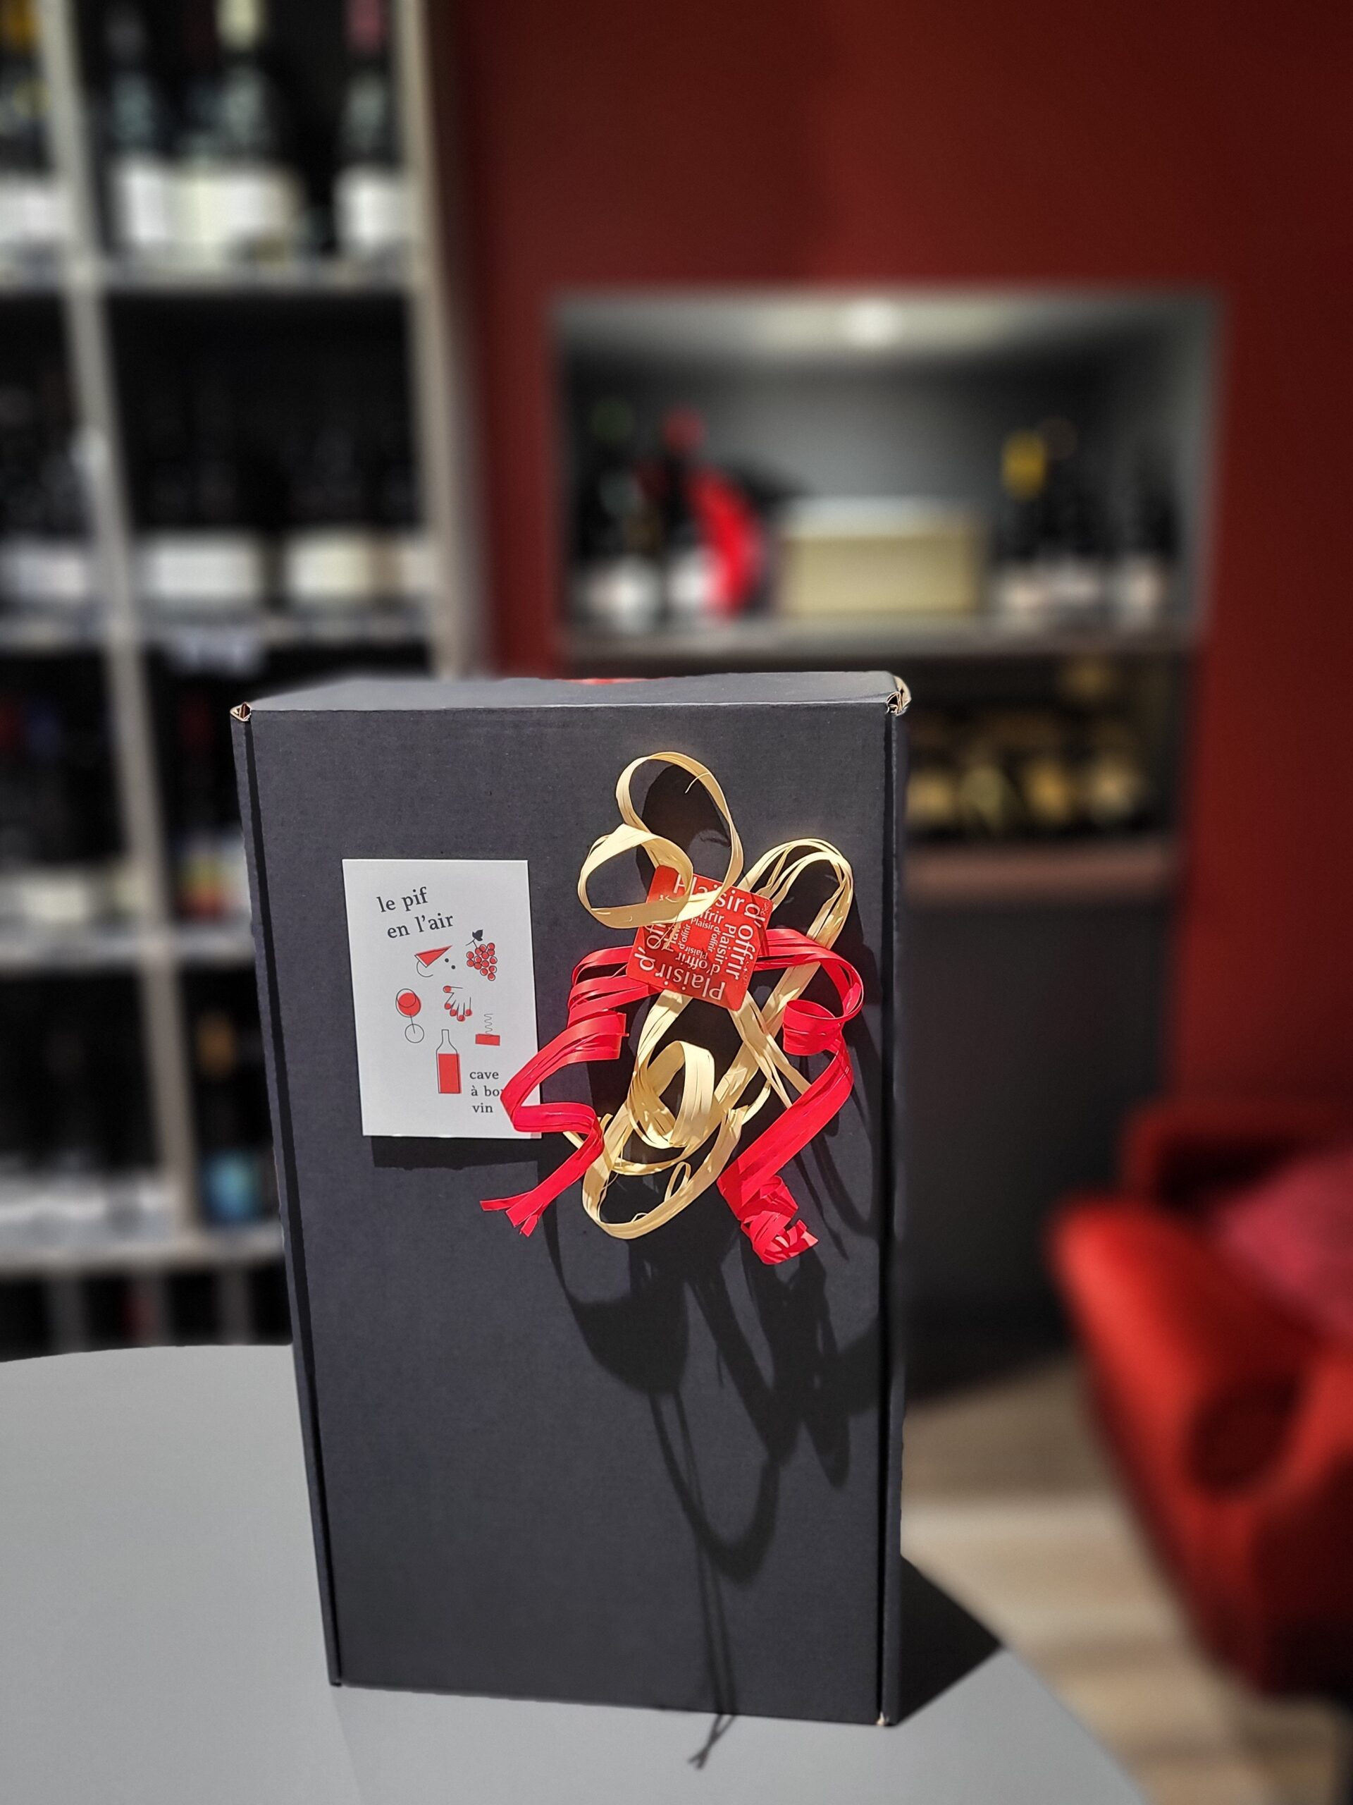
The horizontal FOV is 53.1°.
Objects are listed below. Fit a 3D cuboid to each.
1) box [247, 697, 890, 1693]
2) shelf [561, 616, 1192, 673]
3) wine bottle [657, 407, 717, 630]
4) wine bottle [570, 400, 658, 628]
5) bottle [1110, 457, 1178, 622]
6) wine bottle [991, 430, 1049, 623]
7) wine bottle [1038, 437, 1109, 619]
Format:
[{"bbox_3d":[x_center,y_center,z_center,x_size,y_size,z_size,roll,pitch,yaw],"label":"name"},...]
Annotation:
[{"bbox_3d":[-0.022,0.097,0.473,0.195,0.337,0.105,0,13,7],"label":"box"},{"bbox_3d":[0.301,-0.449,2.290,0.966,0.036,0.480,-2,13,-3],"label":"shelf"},{"bbox_3d":[0.015,-0.583,2.097,0.080,0.300,0.080,-2,13,-3],"label":"wine bottle"},{"bbox_3d":[-0.091,-0.578,2.071,0.086,0.315,0.086,-2,13,-3],"label":"wine bottle"},{"bbox_3d":[0.825,-0.644,2.390,0.076,0.280,0.076,-2,13,-3],"label":"bottle"},{"bbox_3d":[0.591,-0.639,2.326,0.076,0.295,0.076,-2,13,-3],"label":"wine bottle"},{"bbox_3d":[0.697,-0.650,2.381,0.080,0.290,0.080,-2,13,-3],"label":"wine bottle"}]

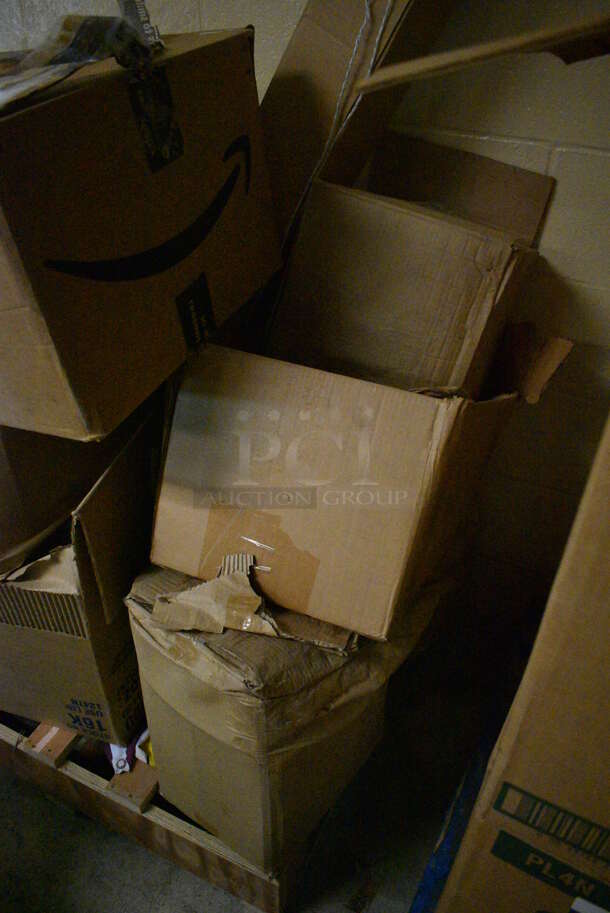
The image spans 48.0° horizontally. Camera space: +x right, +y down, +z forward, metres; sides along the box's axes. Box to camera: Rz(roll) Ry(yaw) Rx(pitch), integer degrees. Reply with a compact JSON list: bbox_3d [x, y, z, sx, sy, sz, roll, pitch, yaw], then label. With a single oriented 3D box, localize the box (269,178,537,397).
[{"bbox_3d":[0.165,-0.275,1.150,0.330,0.265,0.205,25,26,19],"label":"box"}]

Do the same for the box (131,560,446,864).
[{"bbox_3d":[-0.045,0.316,0.992,0.228,0.410,0.294,25,41,29],"label":"box"}]

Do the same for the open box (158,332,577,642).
[{"bbox_3d":[0.054,0.030,1.224,0.433,0.374,0.380,16,12,24],"label":"open box"}]

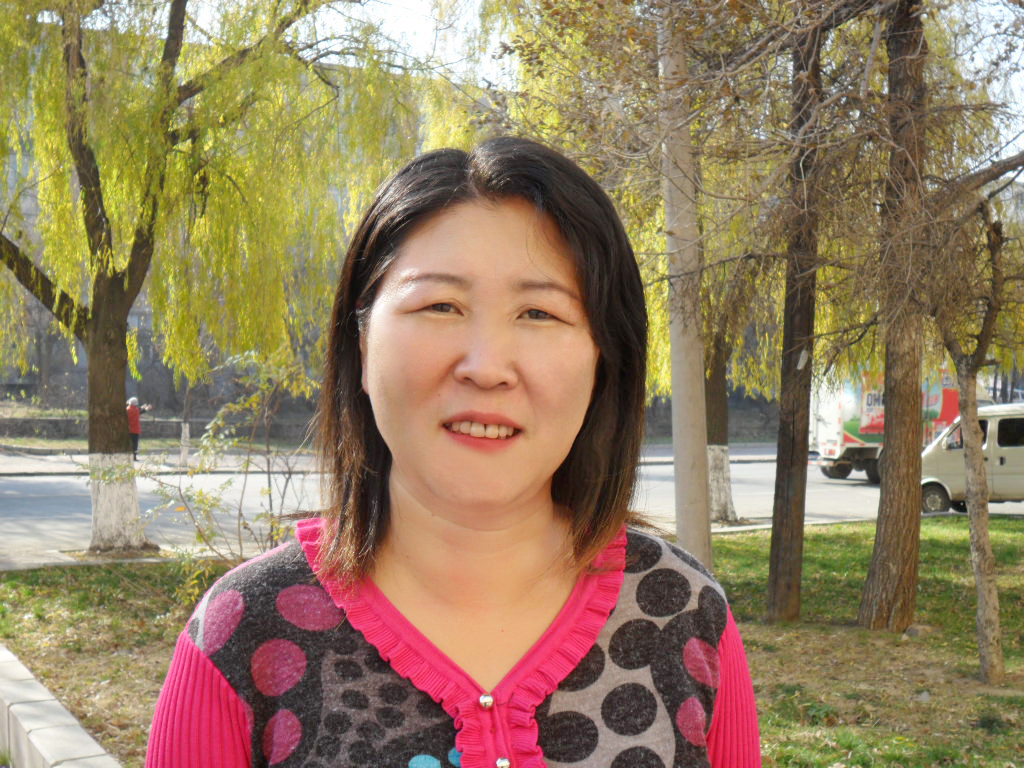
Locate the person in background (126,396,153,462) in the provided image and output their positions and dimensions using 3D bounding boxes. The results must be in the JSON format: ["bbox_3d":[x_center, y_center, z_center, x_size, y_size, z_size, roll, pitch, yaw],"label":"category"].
[{"bbox_3d":[-9.170,1.106,32.000,0.600,1.580,0.520,0,-2,-28],"label":"person in background"}]

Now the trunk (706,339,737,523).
[{"bbox_3d":[3.148,0.704,19.700,0.460,2.790,0.440,0,-1,0],"label":"trunk"}]

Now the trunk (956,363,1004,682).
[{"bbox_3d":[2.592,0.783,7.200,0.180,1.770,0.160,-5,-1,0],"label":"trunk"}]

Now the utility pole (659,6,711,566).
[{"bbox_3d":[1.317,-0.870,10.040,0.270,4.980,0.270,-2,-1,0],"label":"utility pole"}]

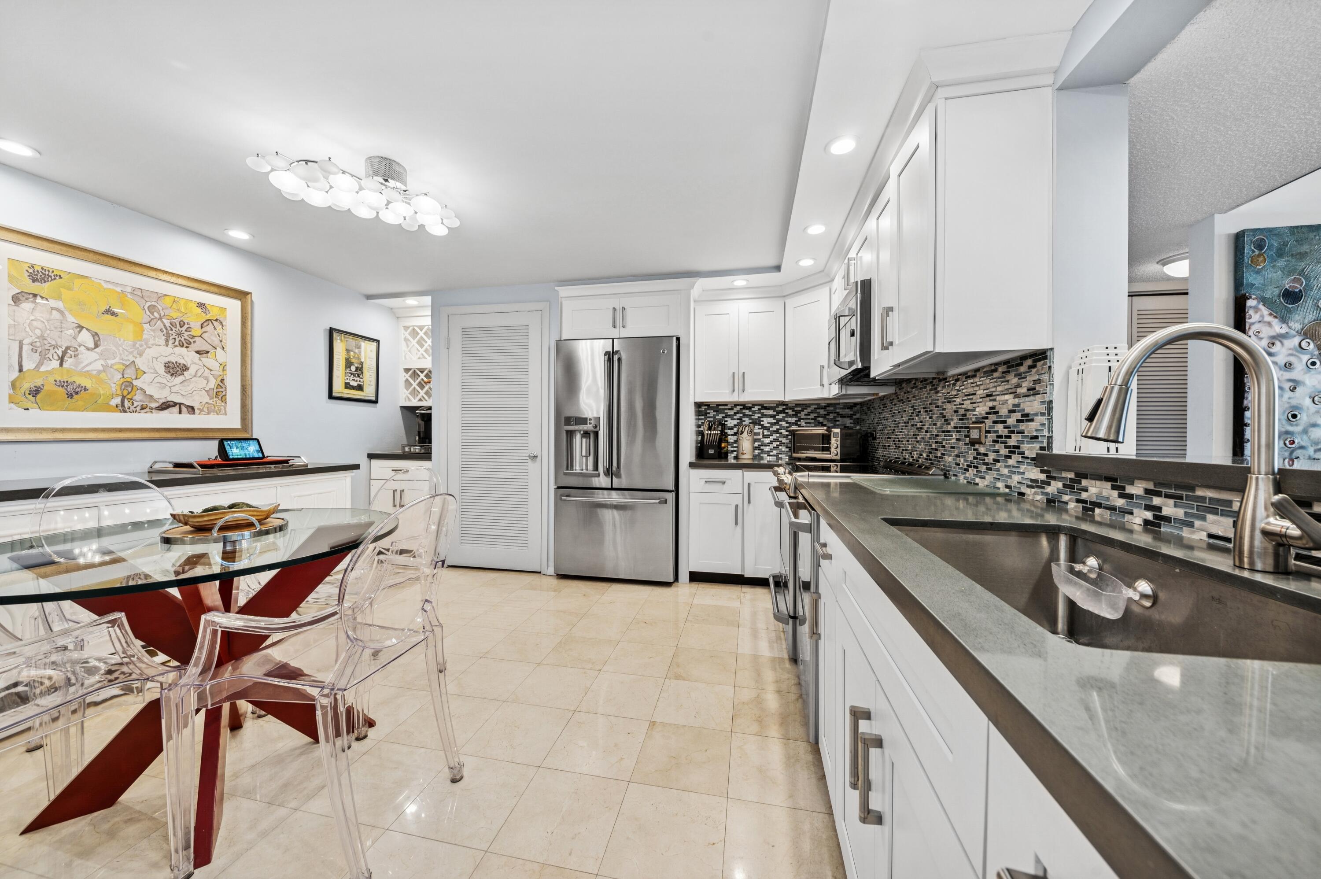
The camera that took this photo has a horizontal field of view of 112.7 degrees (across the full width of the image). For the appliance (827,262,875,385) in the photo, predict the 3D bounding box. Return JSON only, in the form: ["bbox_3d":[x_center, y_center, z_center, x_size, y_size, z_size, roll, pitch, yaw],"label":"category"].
[{"bbox_3d":[1.156,-0.535,2.358,0.400,0.420,0.765,0,1,12],"label":"appliance"}]

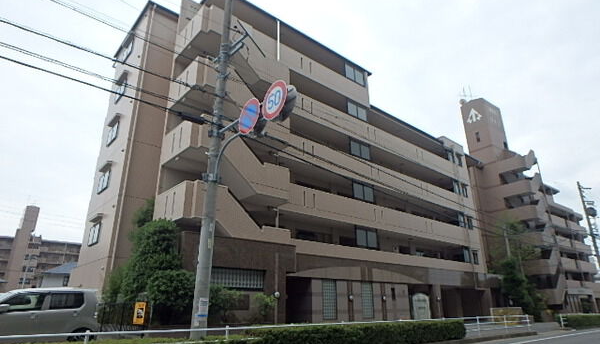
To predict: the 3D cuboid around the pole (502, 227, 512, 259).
[{"bbox_3d":[18.802,8.873,32.169,0.280,7.820,0.280,16,-25,-38],"label":"pole"}]

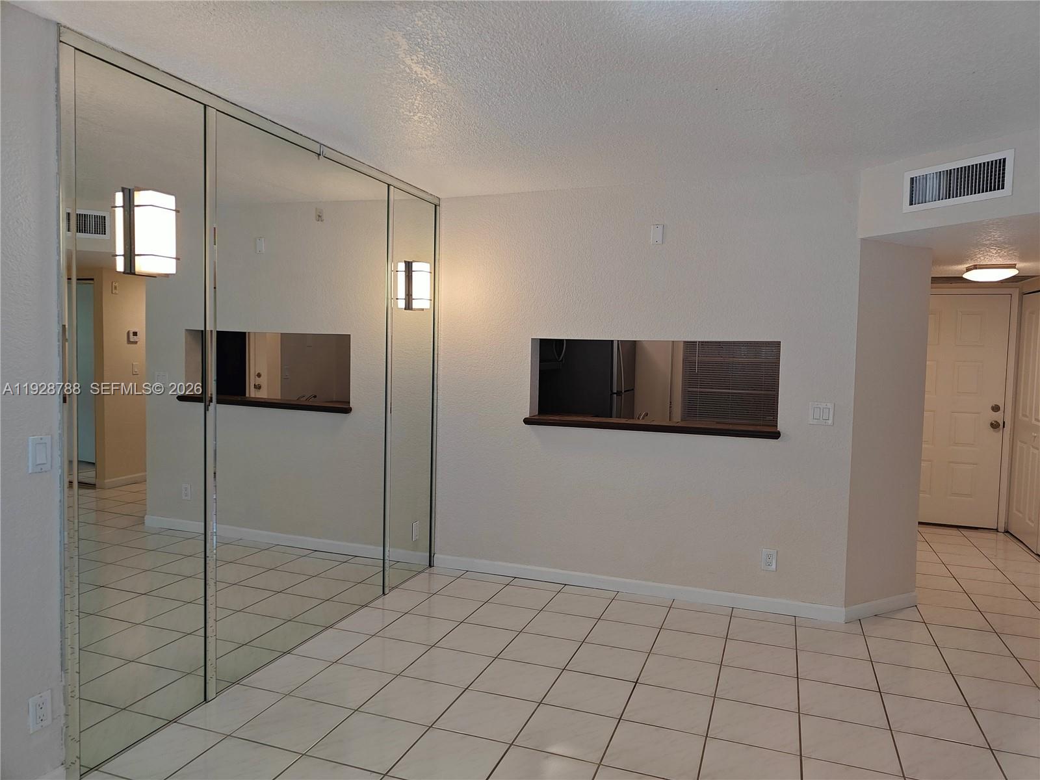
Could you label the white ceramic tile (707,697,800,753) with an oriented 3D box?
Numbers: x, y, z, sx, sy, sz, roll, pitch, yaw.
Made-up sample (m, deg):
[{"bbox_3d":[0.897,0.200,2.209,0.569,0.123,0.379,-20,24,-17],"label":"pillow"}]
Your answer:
[{"bbox_3d":[0.932,1.334,2.862,0.329,0.009,0.329,2,4,20],"label":"white ceramic tile"}]

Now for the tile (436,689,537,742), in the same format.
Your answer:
[{"bbox_3d":[-0.131,1.308,2.895,0.331,0.010,0.331,2,4,20],"label":"tile"}]

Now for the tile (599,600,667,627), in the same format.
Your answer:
[{"bbox_3d":[0.651,1.258,4.036,0.331,0.010,0.331,2,4,20],"label":"tile"}]

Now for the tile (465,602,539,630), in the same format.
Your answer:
[{"bbox_3d":[-0.096,1.252,3.972,0.326,0.010,0.326,2,4,20],"label":"tile"}]

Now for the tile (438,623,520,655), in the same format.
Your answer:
[{"bbox_3d":[-0.212,1.263,3.638,0.331,0.010,0.331,2,4,20],"label":"tile"}]

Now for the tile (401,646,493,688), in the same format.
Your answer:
[{"bbox_3d":[-0.329,1.284,3.340,0.326,0.010,0.326,2,4,20],"label":"tile"}]

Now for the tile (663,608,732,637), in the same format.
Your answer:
[{"bbox_3d":[0.965,1.266,3.922,0.331,0.010,0.331,2,4,20],"label":"tile"}]

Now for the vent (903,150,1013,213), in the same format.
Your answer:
[{"bbox_3d":[2.034,-0.968,3.374,0.025,0.201,0.519,-1,4,-26],"label":"vent"}]

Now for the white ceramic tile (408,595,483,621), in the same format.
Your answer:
[{"bbox_3d":[-0.413,1.238,4.088,0.326,0.010,0.326,2,4,20],"label":"white ceramic tile"}]

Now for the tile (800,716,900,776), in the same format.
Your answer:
[{"bbox_3d":[1.248,1.345,2.744,0.331,0.010,0.331,2,4,20],"label":"tile"}]

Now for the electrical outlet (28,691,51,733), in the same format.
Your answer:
[{"bbox_3d":[-1.516,1.018,2.283,0.010,0.115,0.071,2,4,20],"label":"electrical outlet"}]

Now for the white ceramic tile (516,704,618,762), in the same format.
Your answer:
[{"bbox_3d":[0.185,1.322,2.779,0.331,0.010,0.331,2,4,20],"label":"white ceramic tile"}]

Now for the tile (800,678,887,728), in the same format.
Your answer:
[{"bbox_3d":[1.363,1.328,3.062,0.331,0.010,0.331,2,4,20],"label":"tile"}]

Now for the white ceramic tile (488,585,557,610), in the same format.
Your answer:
[{"bbox_3d":[0.021,1.231,4.267,0.331,0.010,0.331,2,4,20],"label":"white ceramic tile"}]

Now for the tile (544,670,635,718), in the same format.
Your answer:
[{"bbox_3d":[0.302,1.307,3.094,0.329,0.009,0.329,2,4,20],"label":"tile"}]

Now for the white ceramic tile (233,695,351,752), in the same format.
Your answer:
[{"bbox_3d":[-0.877,1.299,2.811,0.331,0.010,0.331,2,4,20],"label":"white ceramic tile"}]

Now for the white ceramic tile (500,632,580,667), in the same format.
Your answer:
[{"bbox_3d":[0.102,1.274,3.524,0.331,0.010,0.331,2,4,20],"label":"white ceramic tile"}]

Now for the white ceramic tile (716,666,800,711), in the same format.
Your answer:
[{"bbox_3d":[1.049,1.316,3.175,0.331,0.010,0.331,2,4,20],"label":"white ceramic tile"}]

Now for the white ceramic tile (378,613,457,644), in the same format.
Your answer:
[{"bbox_3d":[-0.529,1.254,3.772,0.326,0.010,0.326,2,4,20],"label":"white ceramic tile"}]

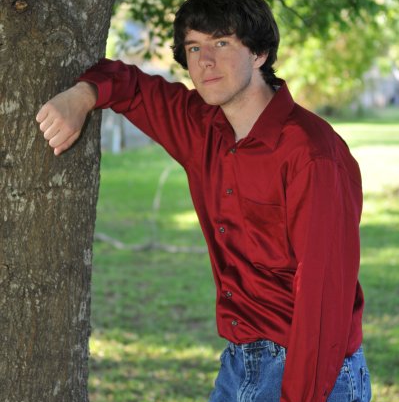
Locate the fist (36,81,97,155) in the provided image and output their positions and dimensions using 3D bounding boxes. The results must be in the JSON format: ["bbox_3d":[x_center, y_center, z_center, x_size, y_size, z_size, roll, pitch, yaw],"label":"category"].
[{"bbox_3d":[-0.265,-0.164,2.720,0.140,0.095,0.085,-44,6,-20],"label":"fist"}]

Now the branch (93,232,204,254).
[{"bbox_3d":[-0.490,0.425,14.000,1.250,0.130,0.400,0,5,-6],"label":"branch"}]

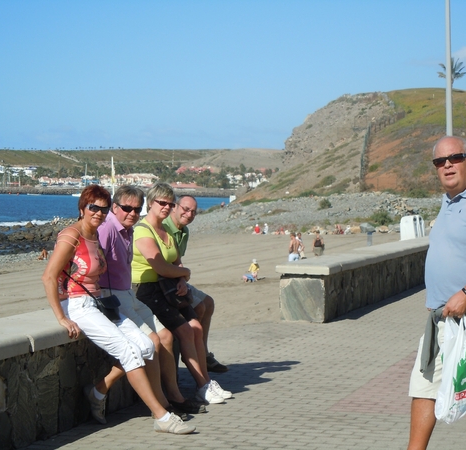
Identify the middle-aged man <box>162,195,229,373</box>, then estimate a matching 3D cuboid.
[{"bbox_3d":[-0.315,0.417,11.086,0.600,1.268,0.491,1,2,20],"label":"middle-aged man"}]

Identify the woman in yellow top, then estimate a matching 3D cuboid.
[{"bbox_3d":[-0.354,0.450,10.565,0.678,1.484,0.511,0,2,18],"label":"woman in yellow top"}]

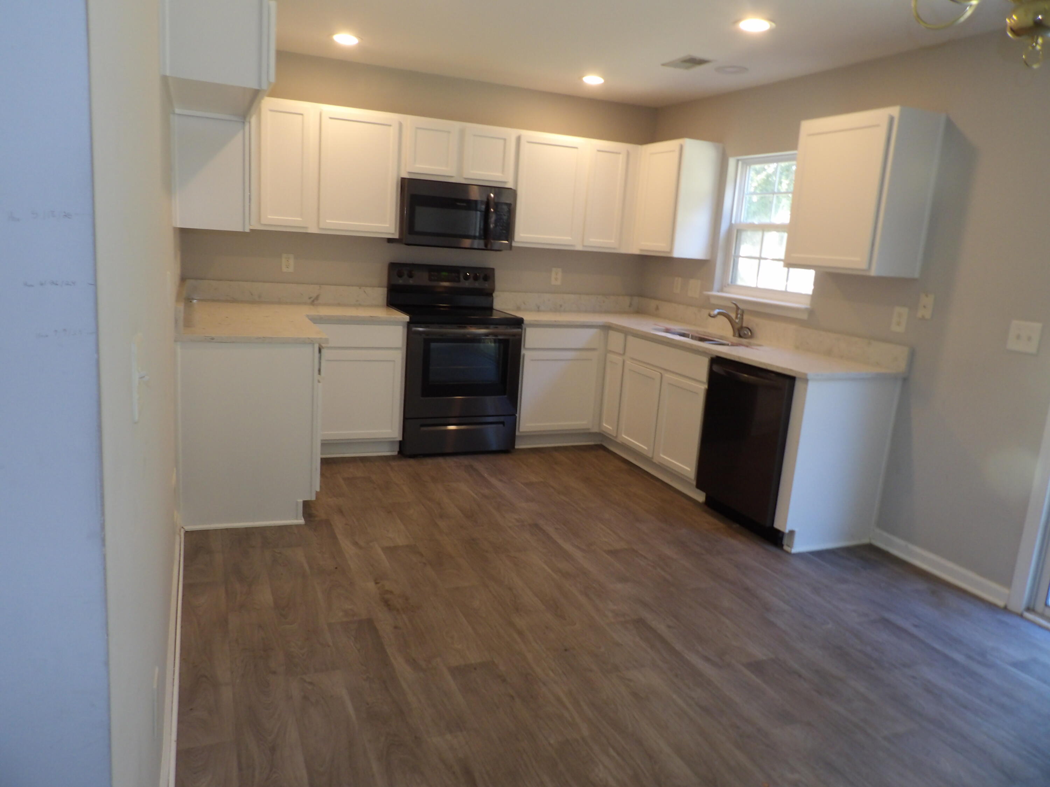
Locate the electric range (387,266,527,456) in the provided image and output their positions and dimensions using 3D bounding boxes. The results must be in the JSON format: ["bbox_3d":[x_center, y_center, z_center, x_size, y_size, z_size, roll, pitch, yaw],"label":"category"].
[{"bbox_3d":[-0.485,-0.233,4.905,0.762,1.200,0.675,-1,13,-23],"label":"electric range"}]

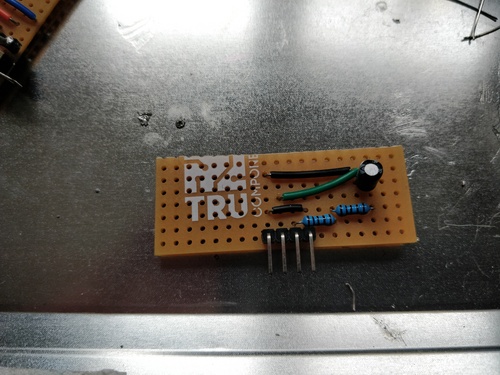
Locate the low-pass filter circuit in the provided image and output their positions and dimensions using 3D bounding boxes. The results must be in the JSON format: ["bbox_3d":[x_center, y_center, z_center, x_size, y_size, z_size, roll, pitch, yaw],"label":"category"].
[{"bbox_3d":[0.006,0.004,0.065,0.050,0.011,0.024,-3,76,1],"label":"low-pass filter circuit"}]

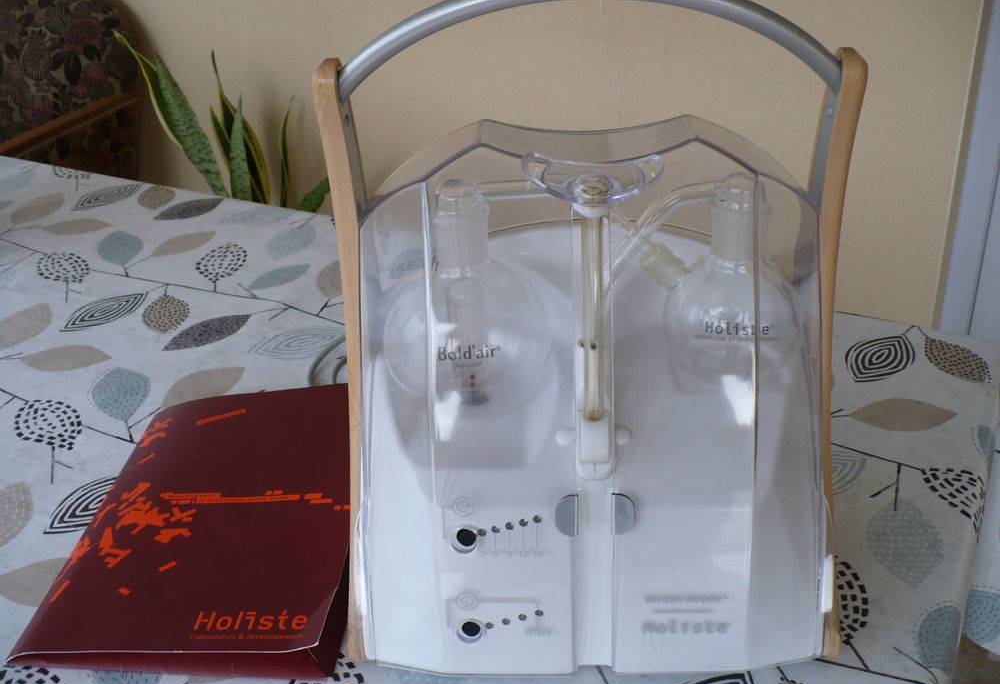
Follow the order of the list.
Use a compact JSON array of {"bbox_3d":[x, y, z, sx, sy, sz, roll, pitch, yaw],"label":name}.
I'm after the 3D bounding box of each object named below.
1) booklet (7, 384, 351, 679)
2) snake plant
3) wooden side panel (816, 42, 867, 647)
[{"bbox_3d":[-0.209,0.129,0.832,0.224,0.027,0.308,0,30,5],"label":"booklet"},{"bbox_3d":[-0.486,-0.238,1.989,0.360,0.700,0.340,13,34,25],"label":"snake plant"},{"bbox_3d":[0.209,-0.005,0.690,0.017,0.370,0.200,-1,30,2],"label":"wooden side panel"}]

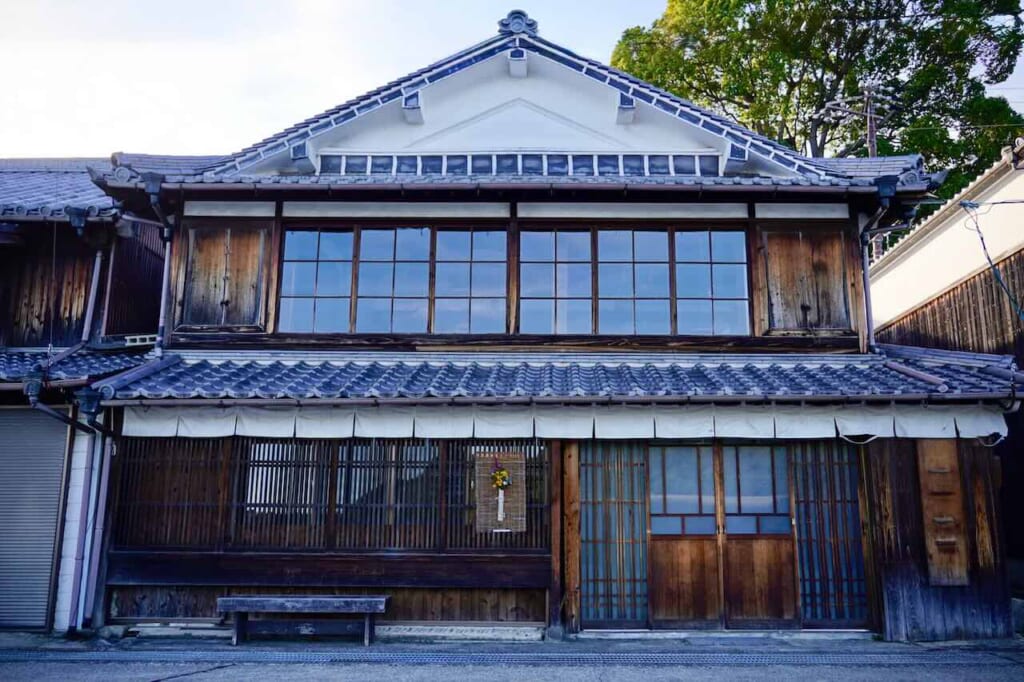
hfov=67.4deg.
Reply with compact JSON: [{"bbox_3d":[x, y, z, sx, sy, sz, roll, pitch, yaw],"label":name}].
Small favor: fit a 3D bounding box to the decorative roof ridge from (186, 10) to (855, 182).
[{"bbox_3d":[0.107,-2.954,9.774,8.003,2.275,0.850,0,-11,0],"label":"decorative roof ridge"}]

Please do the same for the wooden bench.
[{"bbox_3d":[-1.941,2.609,7.189,1.555,0.418,0.300,0,-11,0],"label":"wooden bench"}]

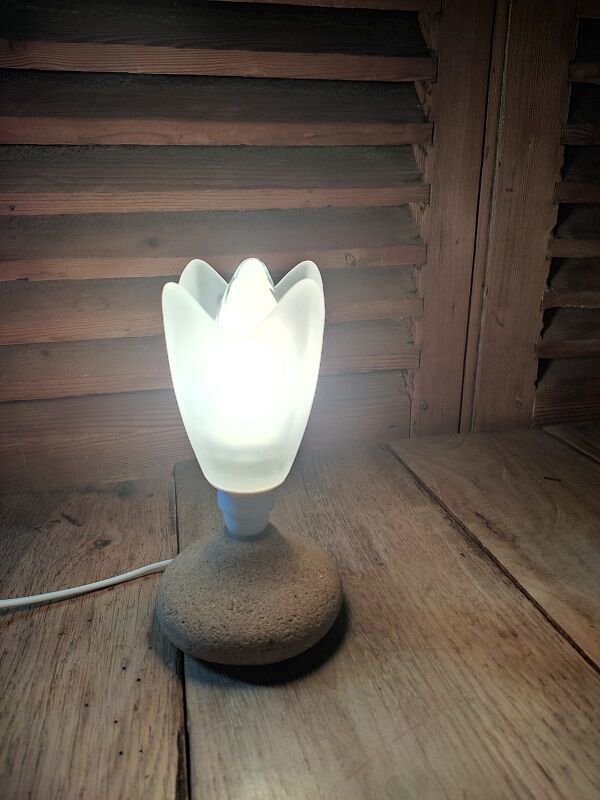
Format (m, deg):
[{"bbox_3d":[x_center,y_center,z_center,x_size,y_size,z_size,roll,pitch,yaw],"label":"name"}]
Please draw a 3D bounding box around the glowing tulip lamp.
[{"bbox_3d":[-0.029,0.035,0.326,0.108,0.218,0.104,0,19,0],"label":"glowing tulip lamp"}]

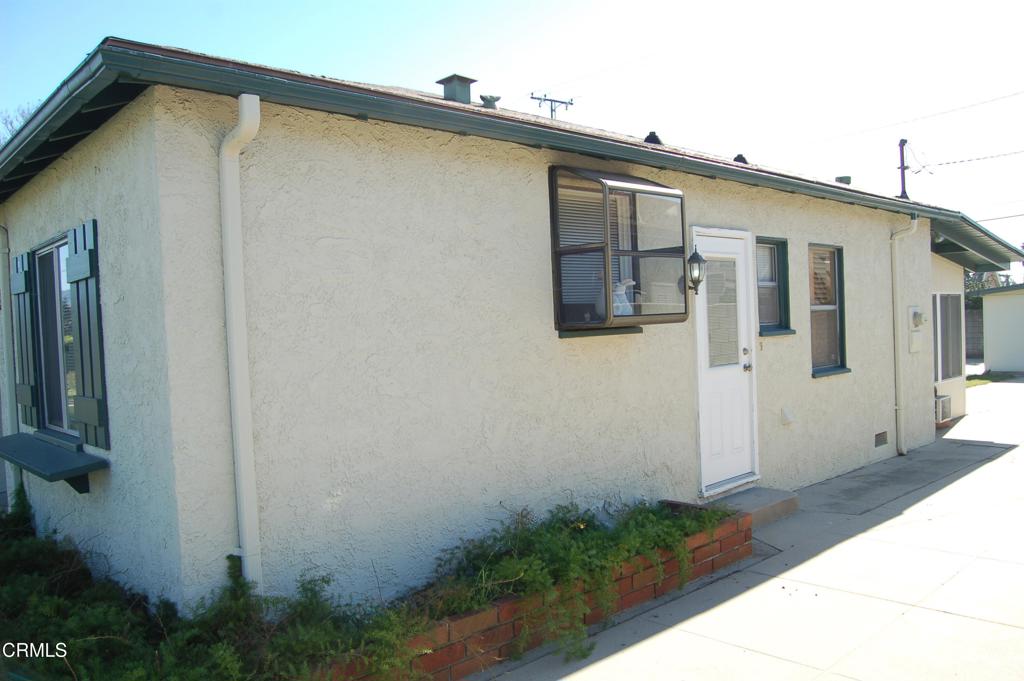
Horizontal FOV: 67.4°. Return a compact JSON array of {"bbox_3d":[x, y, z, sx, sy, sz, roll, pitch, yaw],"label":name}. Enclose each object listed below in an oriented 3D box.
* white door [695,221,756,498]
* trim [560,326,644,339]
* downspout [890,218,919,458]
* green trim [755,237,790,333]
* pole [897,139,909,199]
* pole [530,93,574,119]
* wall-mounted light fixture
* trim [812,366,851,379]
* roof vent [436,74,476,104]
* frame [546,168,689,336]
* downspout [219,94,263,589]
[{"bbox_3d":[1.773,0.149,6.377,0.890,2.124,0.100,-4,2,-43],"label":"white door"},{"bbox_3d":[0.603,-0.065,5.253,0.870,0.057,0.100,-4,2,-43],"label":"trim"},{"bbox_3d":[4.467,-0.058,8.640,0.090,2.720,0.250,-4,2,-43],"label":"downspout"},{"bbox_3d":[2.327,-0.497,6.912,0.580,0.855,0.120,-4,2,-43],"label":"green trim"},{"bbox_3d":[4.634,-2.038,9.095,0.130,0.711,0.130,-4,2,-43],"label":"pole"},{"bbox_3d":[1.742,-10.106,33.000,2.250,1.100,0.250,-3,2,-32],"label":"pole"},{"bbox_3d":[1.388,-0.532,5.849,0.146,0.356,0.200,-4,2,-43],"label":"wall-mounted light fixture"},{"bbox_3d":[3.127,0.320,7.639,0.840,0.050,0.140,-4,2,-43],"label":"trim"},{"bbox_3d":[-0.533,-2.434,7.442,0.286,0.270,0.286,-4,2,-43],"label":"roof vent"},{"bbox_3d":[0.730,-0.603,5.090,0.895,1.033,0.440,-4,2,-43],"label":"frame"},{"bbox_3d":[-1.151,0.068,3.430,0.080,2.270,0.255,-4,2,-43],"label":"downspout"}]

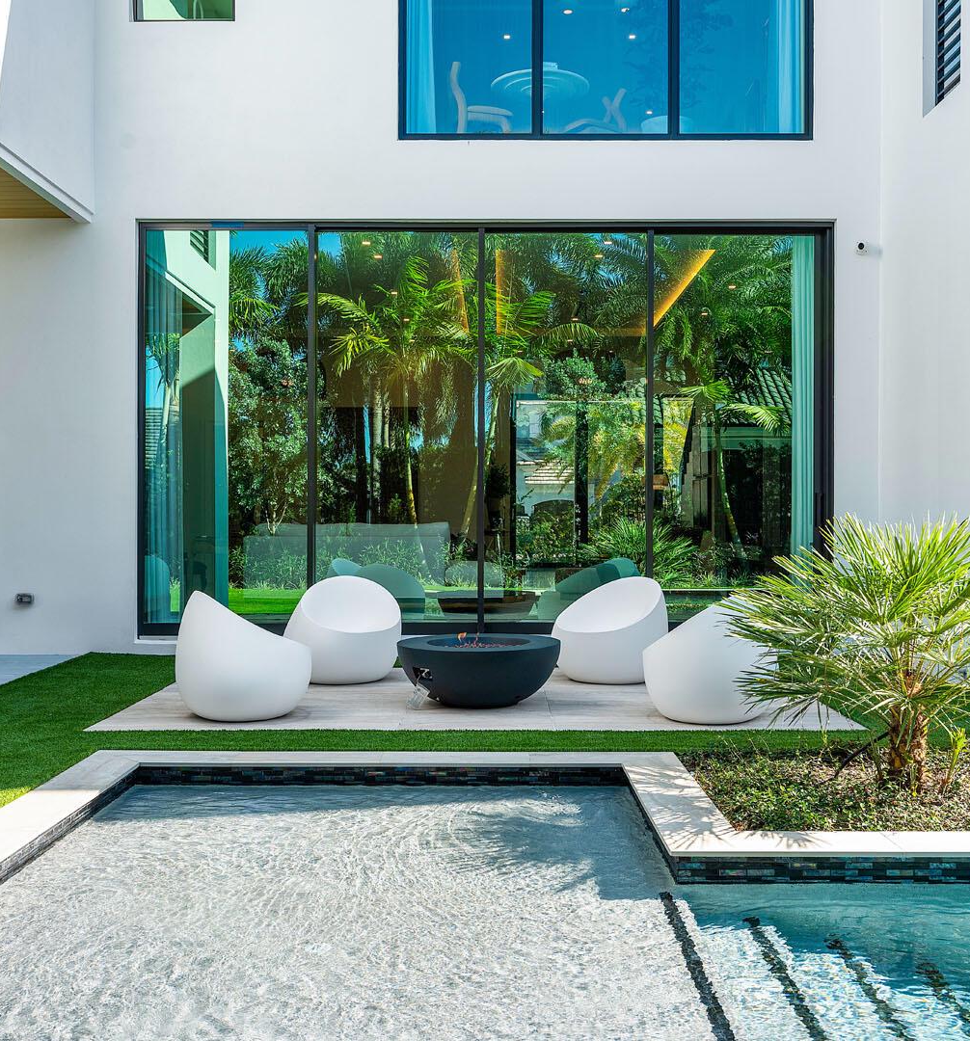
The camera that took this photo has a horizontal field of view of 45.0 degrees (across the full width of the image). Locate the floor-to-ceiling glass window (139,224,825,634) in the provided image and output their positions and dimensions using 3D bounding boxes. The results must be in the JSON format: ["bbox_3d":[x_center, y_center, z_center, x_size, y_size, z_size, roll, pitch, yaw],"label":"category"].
[{"bbox_3d":[-0.011,-0.805,10.300,6.070,3.630,0.140,0,0,1],"label":"floor-to-ceiling glass window"}]

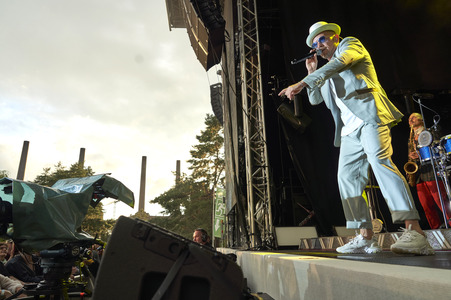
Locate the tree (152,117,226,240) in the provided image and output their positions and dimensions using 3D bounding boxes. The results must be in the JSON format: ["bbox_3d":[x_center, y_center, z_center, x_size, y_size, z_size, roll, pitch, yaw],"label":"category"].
[{"bbox_3d":[-3.445,3.135,32.343,9.000,14.500,8.500,0,-15,-6],"label":"tree"}]

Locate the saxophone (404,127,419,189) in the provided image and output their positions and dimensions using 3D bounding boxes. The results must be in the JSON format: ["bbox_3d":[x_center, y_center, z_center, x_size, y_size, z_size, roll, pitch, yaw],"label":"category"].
[{"bbox_3d":[2.421,0.084,3.900,0.220,0.800,0.340,-3,-15,37],"label":"saxophone"}]

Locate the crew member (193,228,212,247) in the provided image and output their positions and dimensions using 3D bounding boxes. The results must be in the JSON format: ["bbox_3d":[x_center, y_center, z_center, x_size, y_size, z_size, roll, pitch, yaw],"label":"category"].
[{"bbox_3d":[-0.275,1.889,3.798,0.340,1.760,0.500,5,-17,-24],"label":"crew member"}]

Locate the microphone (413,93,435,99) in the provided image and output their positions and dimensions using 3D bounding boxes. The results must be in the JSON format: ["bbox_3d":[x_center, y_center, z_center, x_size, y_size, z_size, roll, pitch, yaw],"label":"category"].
[{"bbox_3d":[2.505,-0.689,3.800,0.250,0.065,0.060,0,-15,-6],"label":"microphone"}]

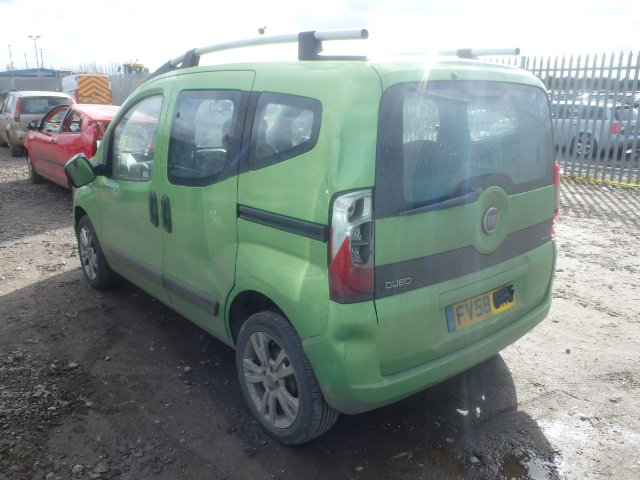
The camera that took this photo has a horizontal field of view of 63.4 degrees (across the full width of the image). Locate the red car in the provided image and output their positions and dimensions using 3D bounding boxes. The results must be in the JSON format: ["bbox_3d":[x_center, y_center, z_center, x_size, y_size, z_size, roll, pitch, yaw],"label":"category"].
[{"bbox_3d":[-3.620,-1.532,8.680,1.680,1.420,3.950,-11,19,-39],"label":"red car"}]

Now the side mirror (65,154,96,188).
[{"bbox_3d":[-1.624,-0.475,3.487,0.180,0.225,0.130,-11,19,-39],"label":"side mirror"}]

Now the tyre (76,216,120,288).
[{"bbox_3d":[-1.778,0.088,4.176,0.195,0.620,0.620,-11,19,-39],"label":"tyre"}]

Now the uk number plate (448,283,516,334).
[{"bbox_3d":[0.730,0.291,2.304,0.520,0.111,0.015,-11,5,-39],"label":"uk number plate"}]

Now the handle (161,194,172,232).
[{"bbox_3d":[-0.813,-0.135,2.750,0.050,0.200,0.060,-11,19,-39],"label":"handle"}]

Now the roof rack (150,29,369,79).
[{"bbox_3d":[-0.470,-0.925,2.628,0.075,0.135,1.980,-11,19,-39],"label":"roof rack"}]

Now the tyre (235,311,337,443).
[{"bbox_3d":[-0.160,0.600,2.323,0.195,0.620,0.620,-11,19,-39],"label":"tyre"}]

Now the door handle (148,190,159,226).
[{"bbox_3d":[-0.921,-0.169,2.873,0.050,0.200,0.060,-11,19,-39],"label":"door handle"}]

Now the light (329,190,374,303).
[{"bbox_3d":[0.118,0.029,1.825,0.150,0.420,0.140,-11,19,-39],"label":"light"}]

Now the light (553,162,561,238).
[{"bbox_3d":[1.234,-0.189,2.740,0.150,0.420,0.140,-11,19,-39],"label":"light"}]

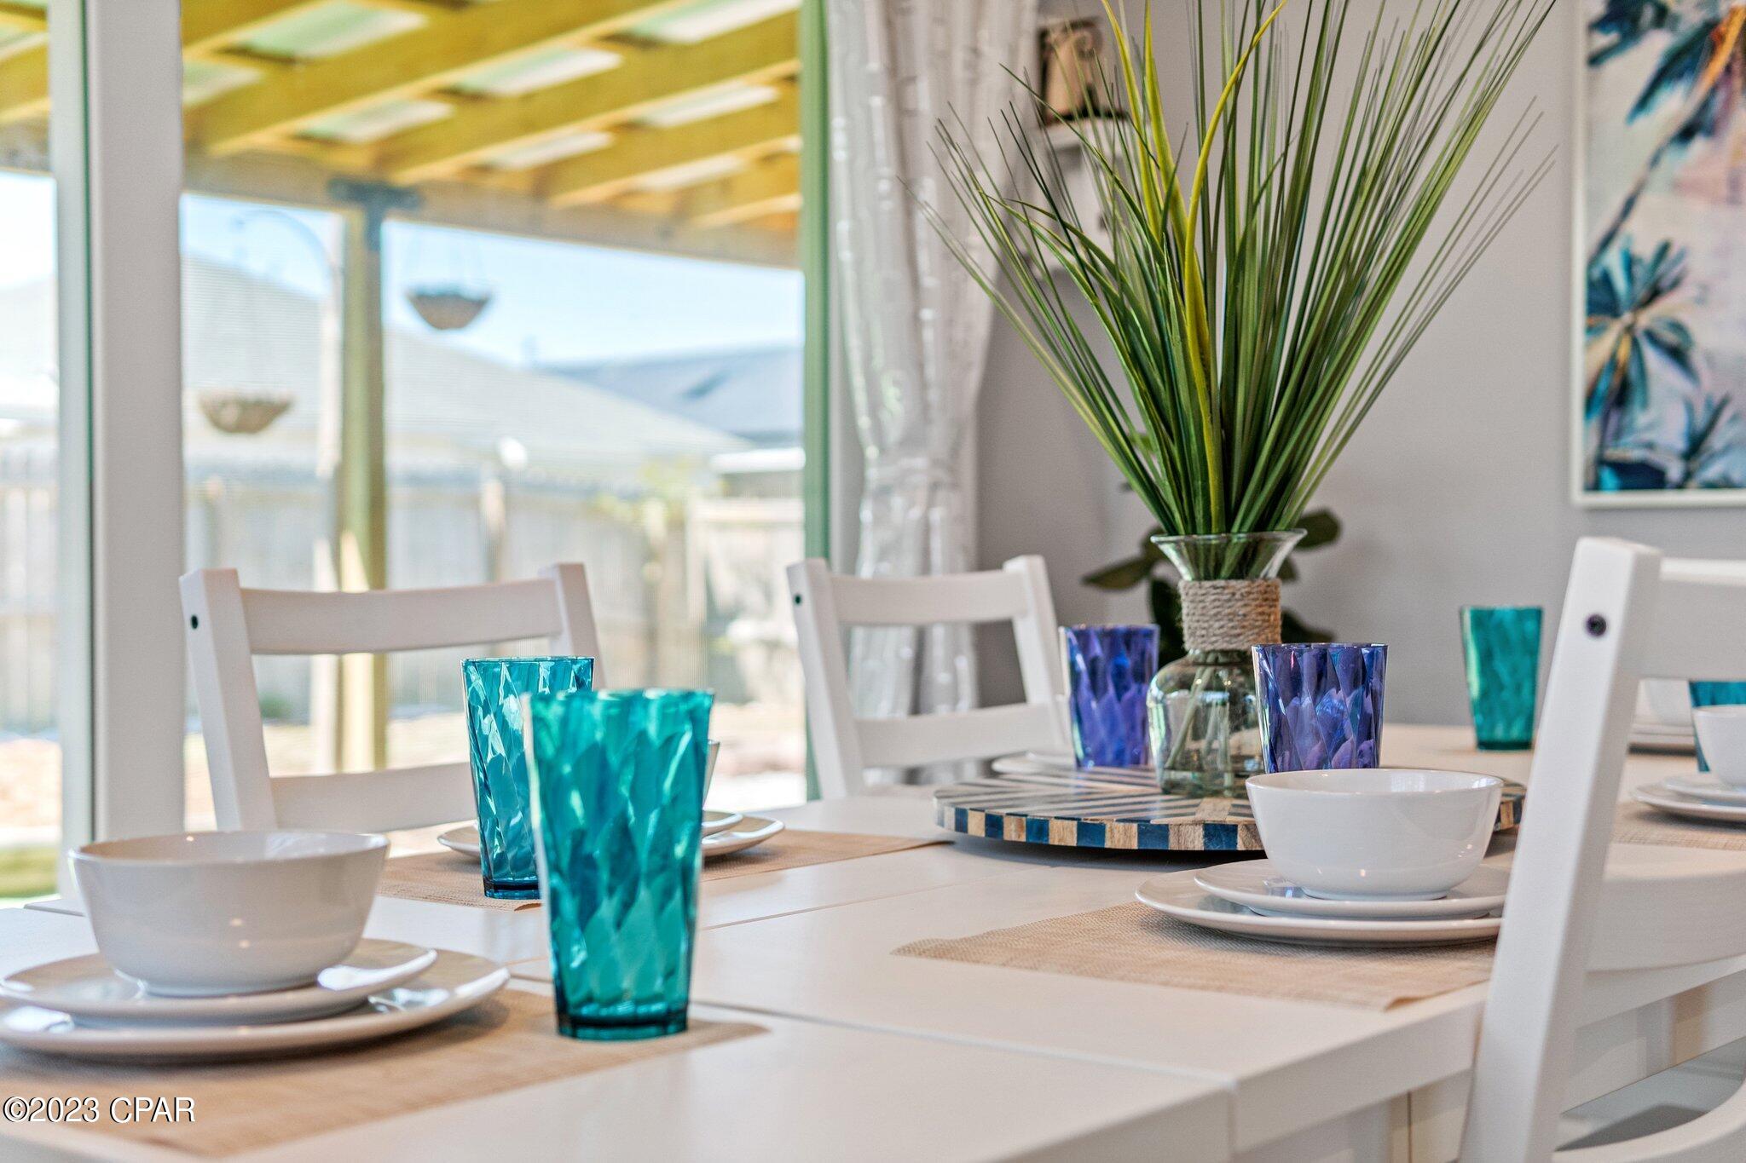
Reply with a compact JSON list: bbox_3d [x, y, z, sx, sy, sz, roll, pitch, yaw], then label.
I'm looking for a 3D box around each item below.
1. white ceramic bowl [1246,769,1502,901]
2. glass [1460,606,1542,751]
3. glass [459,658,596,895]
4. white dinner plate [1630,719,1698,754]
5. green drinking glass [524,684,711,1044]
[{"bbox_3d":[0.313,0.159,1.362,0.155,0.068,0.155,-1,0,0],"label":"white ceramic bowl"},{"bbox_3d":[0.727,0.113,2.518,0.089,0.160,0.089,-1,0,0],"label":"glass"},{"bbox_3d":[-0.234,0.133,1.491,0.089,0.160,0.089,-1,0,0],"label":"glass"},{"bbox_3d":[0.982,0.178,2.554,0.270,0.022,0.270,-1,0,0],"label":"white dinner plate"},{"bbox_3d":[-0.121,0.135,1.050,0.089,0.160,0.089,-1,0,0],"label":"green drinking glass"}]

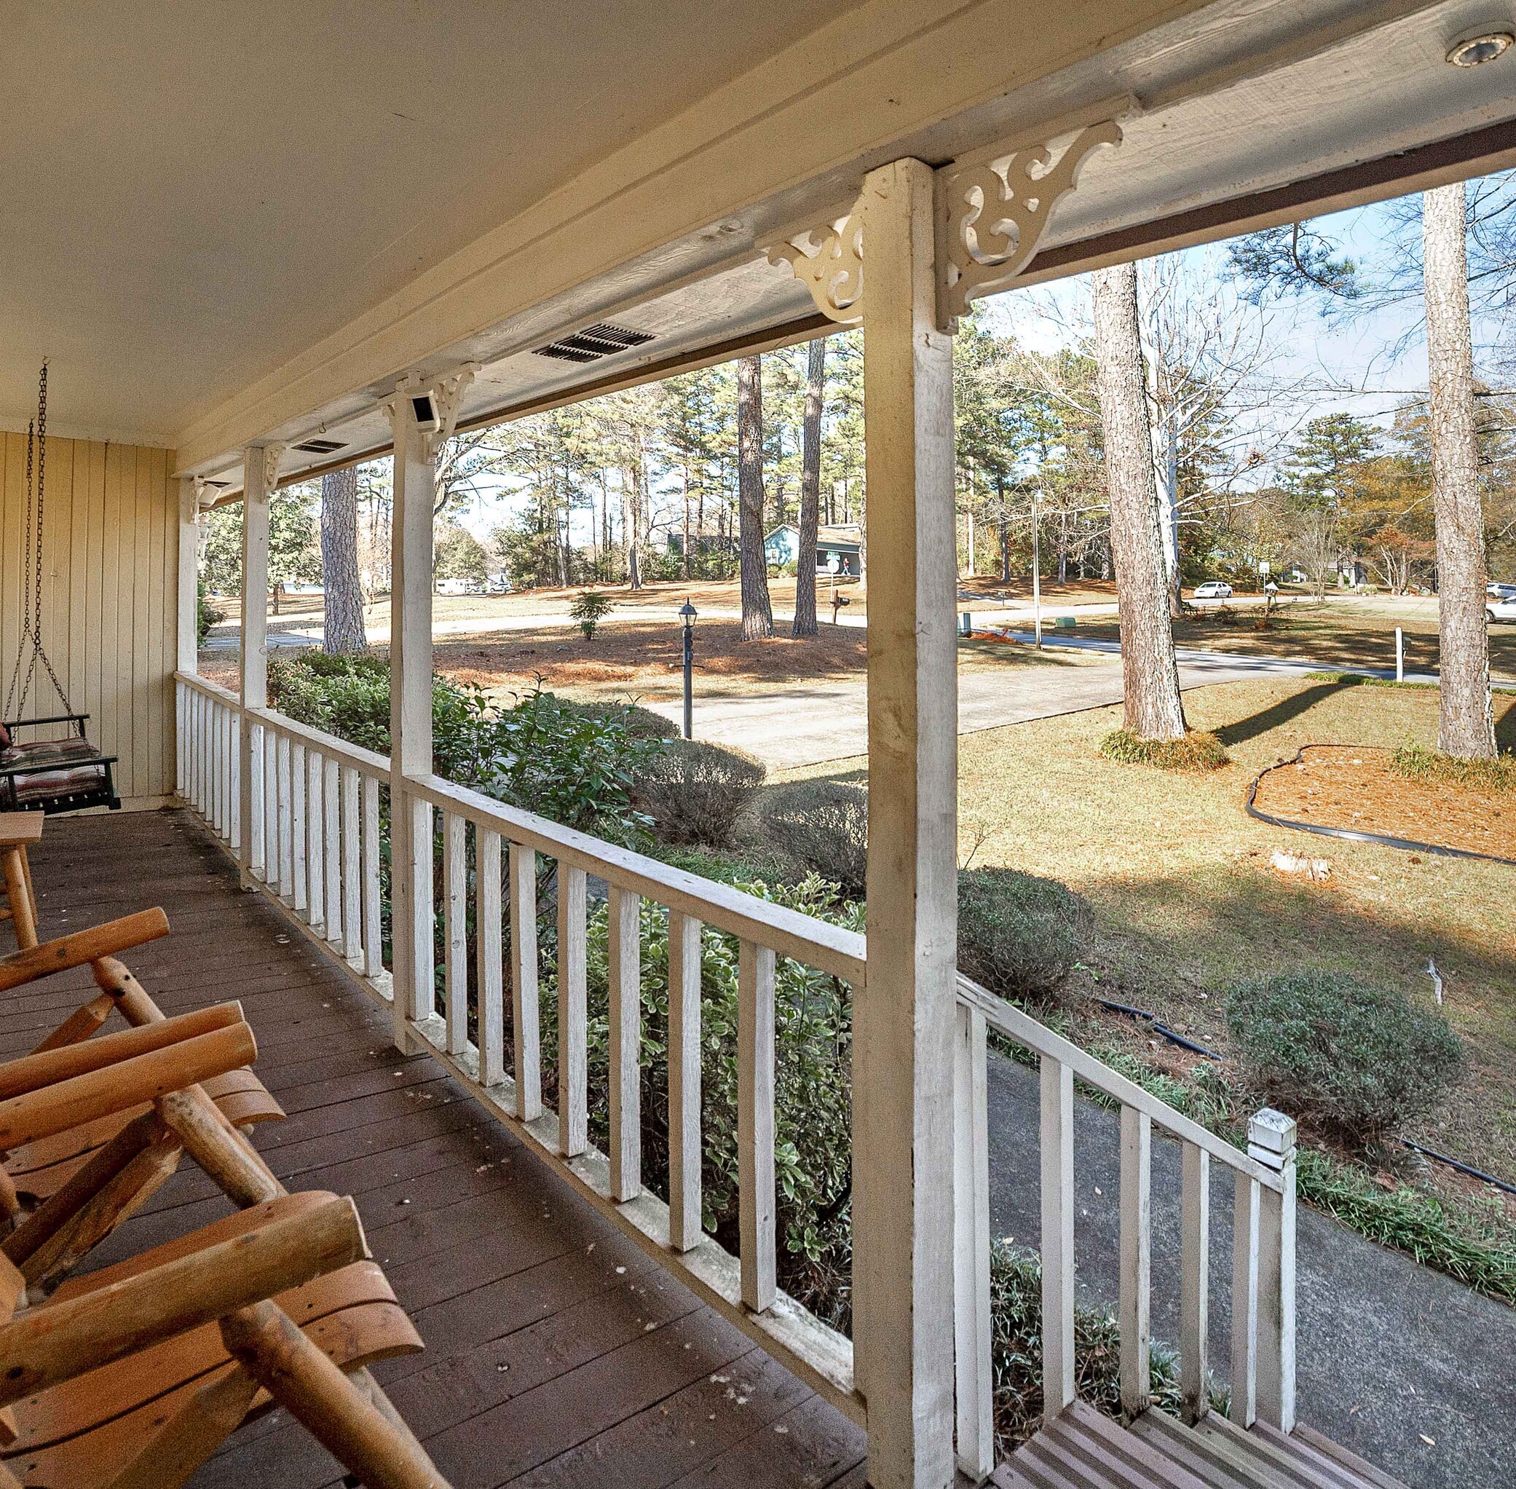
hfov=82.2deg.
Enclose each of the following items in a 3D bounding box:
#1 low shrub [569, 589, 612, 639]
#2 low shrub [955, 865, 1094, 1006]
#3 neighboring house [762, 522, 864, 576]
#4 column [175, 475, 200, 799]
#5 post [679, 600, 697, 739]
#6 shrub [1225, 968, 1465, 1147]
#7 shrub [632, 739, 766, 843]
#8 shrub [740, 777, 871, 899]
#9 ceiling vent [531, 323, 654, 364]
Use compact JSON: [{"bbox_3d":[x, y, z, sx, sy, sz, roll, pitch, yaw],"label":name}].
[{"bbox_3d":[-3.840,-2.994,20.000,1.000,1.100,1.000,3,6,0],"label":"low shrub"},{"bbox_3d":[1.403,1.034,4.700,0.880,0.690,0.900,-3,8,-42],"label":"low shrub"},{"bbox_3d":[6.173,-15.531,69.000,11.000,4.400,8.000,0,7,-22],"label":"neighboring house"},{"bbox_3d":[-3.742,-0.716,5.700,0.100,2.100,0.100,-3,8,-42],"label":"column"},{"bbox_3d":[-0.757,-0.514,9.300,0.220,2.000,0.220,-3,8,-42],"label":"post"},{"bbox_3d":[2.428,1.284,3.600,0.870,0.660,0.870,-3,8,-42],"label":"shrub"},{"bbox_3d":[-0.499,0.398,7.200,1.080,0.840,1.120,3,6,0],"label":"shrub"},{"bbox_3d":[0.452,0.645,6.000,1.050,0.760,1.080,3,6,0],"label":"shrub"},{"bbox_3d":[-0.463,-1.130,2.450,0.180,0.025,0.370,-3,8,-42],"label":"ceiling vent"}]

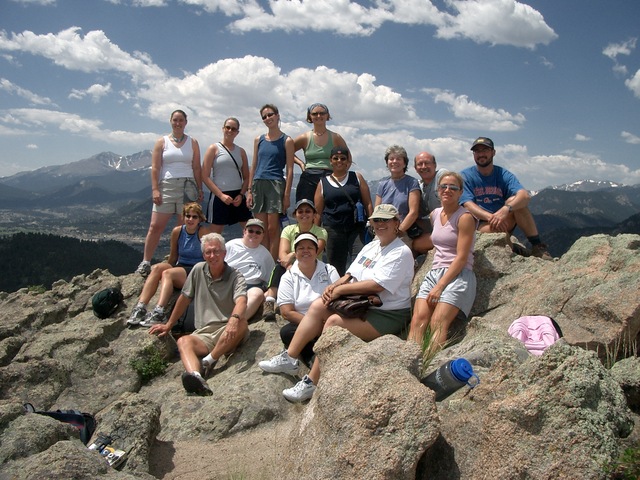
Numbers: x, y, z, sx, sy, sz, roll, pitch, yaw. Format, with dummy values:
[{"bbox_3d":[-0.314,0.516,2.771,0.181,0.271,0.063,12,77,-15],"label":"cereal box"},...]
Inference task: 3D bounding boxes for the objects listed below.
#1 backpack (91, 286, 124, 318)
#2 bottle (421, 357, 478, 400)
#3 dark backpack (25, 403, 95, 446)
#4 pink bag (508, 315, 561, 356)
[{"bbox_3d":[-1.781,0.526,5.450,0.270,0.190,0.330,-34,53,-21],"label":"backpack"},{"bbox_3d":[0.404,0.456,2.091,0.092,0.092,0.205,-20,-21,-41],"label":"bottle"},{"bbox_3d":[-1.407,1.034,3.550,0.410,0.190,0.270,3,14,-12],"label":"dark backpack"},{"bbox_3d":[1.168,0.544,3.500,0.270,0.320,0.150,-4,-36,11],"label":"pink bag"}]

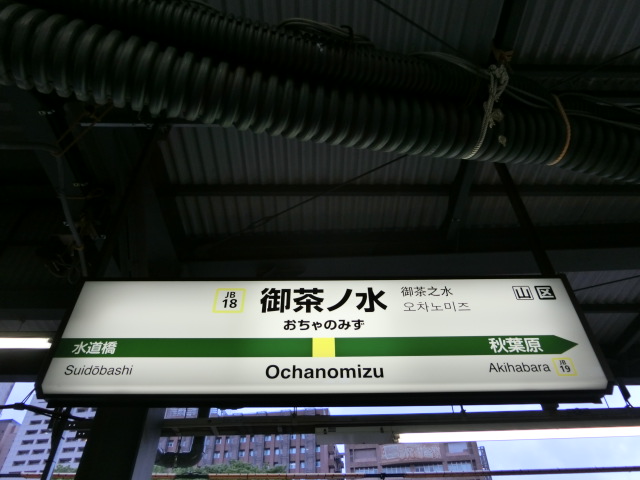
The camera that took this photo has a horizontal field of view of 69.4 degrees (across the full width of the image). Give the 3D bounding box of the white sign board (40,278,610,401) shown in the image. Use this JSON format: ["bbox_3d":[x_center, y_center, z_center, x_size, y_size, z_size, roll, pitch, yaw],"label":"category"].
[{"bbox_3d":[0.019,0.446,2.101,2.350,0.593,0.160,0,-43,0],"label":"white sign board"}]

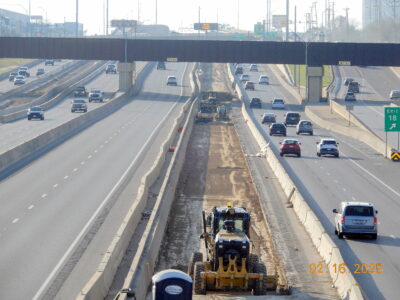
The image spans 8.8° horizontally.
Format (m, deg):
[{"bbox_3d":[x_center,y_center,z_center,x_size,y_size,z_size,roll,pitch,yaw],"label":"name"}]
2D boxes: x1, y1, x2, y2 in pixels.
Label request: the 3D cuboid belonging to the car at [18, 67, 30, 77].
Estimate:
[{"bbox_3d":[-35.001,-15.563,519.962,1.980,1.870,5.300,0,2,0],"label":"car"}]

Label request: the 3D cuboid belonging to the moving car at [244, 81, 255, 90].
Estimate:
[{"bbox_3d":[9.847,-12.504,510.964,1.830,1.660,4.600,0,2,0],"label":"moving car"}]

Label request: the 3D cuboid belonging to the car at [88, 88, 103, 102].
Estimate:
[{"bbox_3d":[-15.805,-8.243,395.960,2.020,1.930,5.700,0,2,1],"label":"car"}]

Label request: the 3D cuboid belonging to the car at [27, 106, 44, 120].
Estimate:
[{"bbox_3d":[-21.387,-4.820,339.964,1.930,1.740,4.850,0,2,1],"label":"car"}]

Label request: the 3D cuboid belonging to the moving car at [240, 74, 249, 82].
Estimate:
[{"bbox_3d":[9.835,-15.458,561.967,1.820,1.520,4.600,0,2,0],"label":"moving car"}]

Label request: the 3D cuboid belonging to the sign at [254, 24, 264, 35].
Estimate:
[{"bbox_3d":[20.700,-41.712,900.000,3.600,3.500,0.200,0,2,0],"label":"sign"}]

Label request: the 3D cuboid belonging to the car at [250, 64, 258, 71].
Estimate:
[{"bbox_3d":[13.164,-19.713,627.964,1.870,1.700,4.700,0,2,0],"label":"car"}]

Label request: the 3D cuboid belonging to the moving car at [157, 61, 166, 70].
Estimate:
[{"bbox_3d":[-9.159,-20.118,624.959,2.000,1.920,5.400,0,2,0],"label":"moving car"}]

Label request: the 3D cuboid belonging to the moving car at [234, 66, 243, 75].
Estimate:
[{"bbox_3d":[9.345,-18.547,611.966,1.840,1.600,4.700,0,2,0],"label":"moving car"}]

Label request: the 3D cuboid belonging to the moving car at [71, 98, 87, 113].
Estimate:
[{"bbox_3d":[-17.875,-6.502,385.959,2.030,1.930,5.700,0,2,0],"label":"moving car"}]

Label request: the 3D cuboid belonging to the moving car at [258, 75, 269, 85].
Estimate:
[{"bbox_3d":[12.633,-13.781,511.965,1.900,1.700,4.750,0,2,0],"label":"moving car"}]

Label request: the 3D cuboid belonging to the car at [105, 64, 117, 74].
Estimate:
[{"bbox_3d":[-19.705,-17.801,574.959,1.980,1.900,5.200,0,2,0],"label":"car"}]

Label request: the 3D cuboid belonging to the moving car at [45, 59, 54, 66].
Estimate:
[{"bbox_3d":[-35.159,-20.638,609.963,1.950,1.780,5.200,0,2,0],"label":"moving car"}]

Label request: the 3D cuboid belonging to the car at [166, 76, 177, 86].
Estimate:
[{"bbox_3d":[-5.237,-13.180,497.965,1.900,1.700,4.750,0,2,0],"label":"car"}]

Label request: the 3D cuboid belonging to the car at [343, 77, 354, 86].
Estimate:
[{"bbox_3d":[30.648,-13.843,532.966,1.840,1.570,4.700,0,2,3],"label":"car"}]

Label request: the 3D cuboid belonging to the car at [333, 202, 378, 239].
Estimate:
[{"bbox_3d":[8.310,3.652,138.464,2.000,1.760,5.150,0,2,0],"label":"car"}]

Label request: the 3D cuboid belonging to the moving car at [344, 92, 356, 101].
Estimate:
[{"bbox_3d":[24.974,-8.906,431.969,1.830,1.470,4.650,0,2,2],"label":"moving car"}]

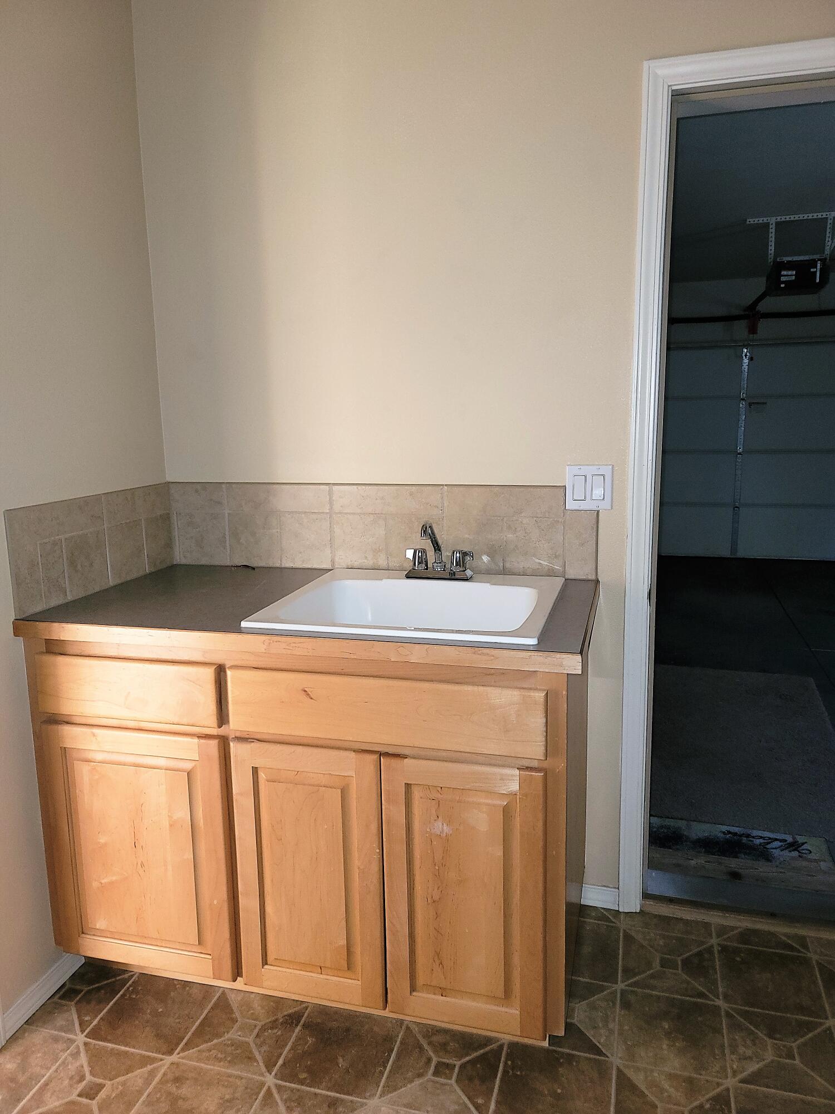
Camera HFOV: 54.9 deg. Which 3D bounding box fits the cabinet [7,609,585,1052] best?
[{"bbox_3d":[-0.208,0.558,2.019,1.242,0.919,0.651,2,11,15],"label":"cabinet"}]

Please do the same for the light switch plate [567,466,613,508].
[{"bbox_3d":[0.436,-0.176,2.041,0.115,0.114,0.010,2,11,15],"label":"light switch plate"}]

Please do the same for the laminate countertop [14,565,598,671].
[{"bbox_3d":[-0.215,0.120,1.942,1.242,0.044,0.644,2,11,15],"label":"laminate countertop"}]

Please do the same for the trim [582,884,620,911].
[{"bbox_3d":[0.507,0.941,2.232,0.101,0.064,0.013,2,11,15],"label":"trim"}]

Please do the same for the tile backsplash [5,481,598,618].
[{"bbox_3d":[-0.219,-0.022,1.916,1.239,0.246,0.644,2,11,15],"label":"tile backsplash"}]

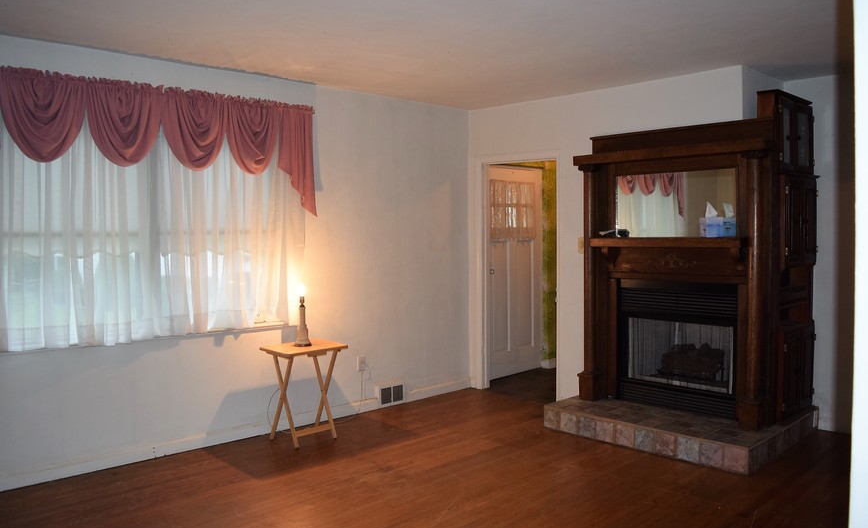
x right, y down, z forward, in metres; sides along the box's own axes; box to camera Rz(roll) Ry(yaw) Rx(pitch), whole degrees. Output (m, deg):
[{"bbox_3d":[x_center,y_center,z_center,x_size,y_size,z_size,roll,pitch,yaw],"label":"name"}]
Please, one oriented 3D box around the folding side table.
[{"bbox_3d":[-0.902,0.899,4.547,0.487,0.652,0.366,-3,4,-45],"label":"folding side table"}]

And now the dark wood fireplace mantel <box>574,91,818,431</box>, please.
[{"bbox_3d":[1.883,-0.044,4.766,0.970,2.140,1.385,-3,4,-44],"label":"dark wood fireplace mantel"}]

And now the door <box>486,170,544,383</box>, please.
[{"bbox_3d":[0.807,0.080,6.549,0.899,2.060,0.045,-3,4,-43],"label":"door"}]

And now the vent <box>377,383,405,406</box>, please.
[{"bbox_3d":[-0.357,1.089,5.429,0.270,0.175,0.050,-3,4,-43],"label":"vent"}]

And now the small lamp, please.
[{"bbox_3d":[-0.917,0.349,4.555,0.120,0.445,0.120,-3,4,-45],"label":"small lamp"}]

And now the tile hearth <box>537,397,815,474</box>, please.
[{"bbox_3d":[1.777,1.109,4.721,1.275,0.158,1.430,-3,4,-44],"label":"tile hearth"}]

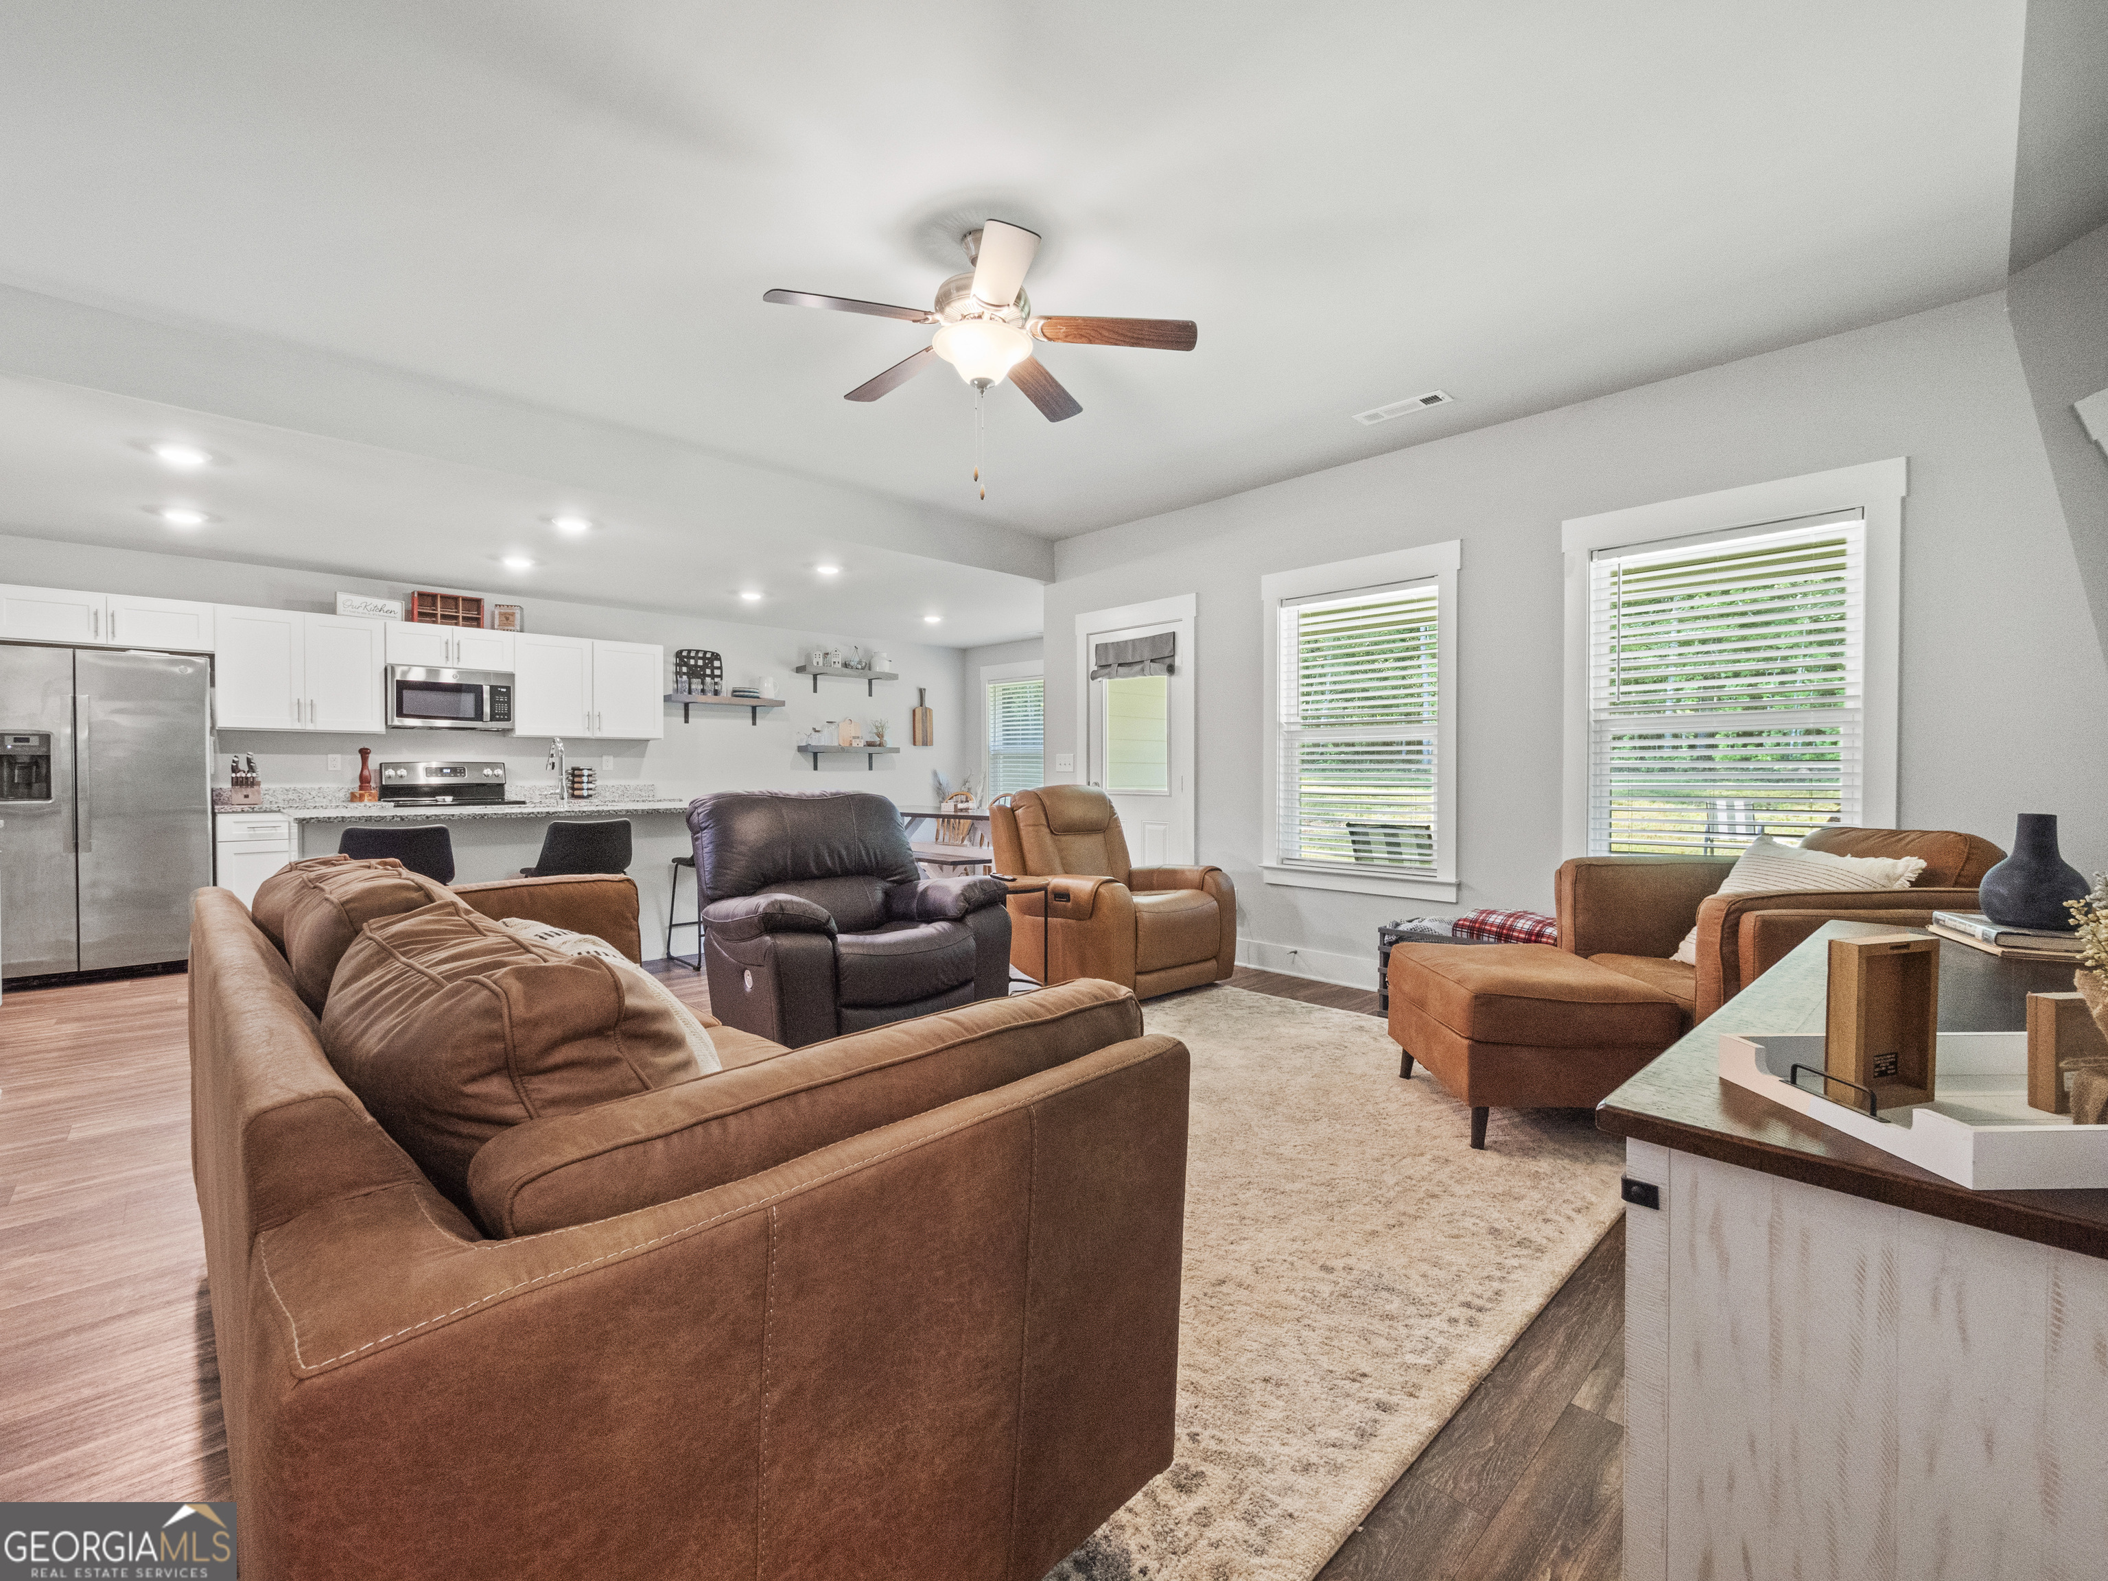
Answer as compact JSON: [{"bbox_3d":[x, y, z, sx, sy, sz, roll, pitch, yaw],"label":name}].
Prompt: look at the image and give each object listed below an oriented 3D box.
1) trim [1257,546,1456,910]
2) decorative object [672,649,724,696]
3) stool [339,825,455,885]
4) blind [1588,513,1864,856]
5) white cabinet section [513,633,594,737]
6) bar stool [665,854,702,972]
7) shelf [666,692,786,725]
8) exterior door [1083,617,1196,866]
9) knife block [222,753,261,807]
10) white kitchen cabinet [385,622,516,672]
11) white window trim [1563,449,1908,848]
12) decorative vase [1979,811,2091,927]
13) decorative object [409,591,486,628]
[{"bbox_3d":[1.524,-0.327,4.370,1.062,1.699,0.060,1,2,45],"label":"trim"},{"bbox_3d":[-3.086,-1.025,7.465,0.410,0.420,0.100,-2,2,-44],"label":"decorative object"},{"bbox_3d":[-3.073,0.604,3.979,0.430,0.880,0.490,-2,2,-44],"label":"stool"},{"bbox_3d":[2.597,-0.299,3.361,0.846,1.433,0.055,1,2,45],"label":"blind"},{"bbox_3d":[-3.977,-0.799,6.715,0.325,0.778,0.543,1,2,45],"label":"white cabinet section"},{"bbox_3d":[-1.979,0.574,5.069,0.440,0.880,0.490,-2,2,-44],"label":"bar stool"},{"bbox_3d":[-2.989,-0.720,7.779,0.230,0.236,1.046,1,2,45],"label":"shelf"},{"bbox_3d":[0.520,-0.040,5.539,0.080,2.080,0.900,-2,2,-44],"label":"exterior door"},{"bbox_3d":[-5.063,-0.072,5.343,0.140,0.330,0.220,-2,2,-44],"label":"knife block"},{"bbox_3d":[-4.440,-1.017,6.244,0.325,0.296,0.769,1,2,45],"label":"white kitchen cabinet"},{"bbox_3d":[2.605,-0.306,3.381,0.060,1.734,1.065,-2,2,-44],"label":"white window trim"},{"bbox_3d":[1.801,0.145,1.560,0.137,0.207,0.137,-2,2,-44],"label":"decorative vase"},{"bbox_3d":[-4.437,-1.290,6.253,0.100,0.250,0.421,1,2,45],"label":"decorative object"}]

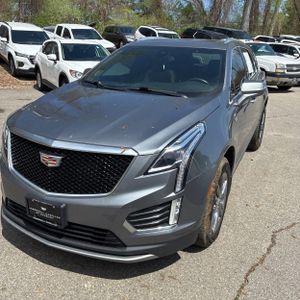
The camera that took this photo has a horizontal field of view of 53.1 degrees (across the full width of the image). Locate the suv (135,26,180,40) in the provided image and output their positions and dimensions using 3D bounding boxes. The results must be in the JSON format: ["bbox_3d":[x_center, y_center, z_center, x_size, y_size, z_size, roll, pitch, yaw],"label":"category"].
[{"bbox_3d":[0.735,-5.628,16.355,1.860,1.700,4.600,-7,27,-26],"label":"suv"}]

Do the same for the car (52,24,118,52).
[{"bbox_3d":[-3.635,-5.269,14.988,1.850,1.760,5.100,-11,26,-35],"label":"car"}]

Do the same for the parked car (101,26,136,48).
[{"bbox_3d":[-2.058,-8.901,23.865,1.900,1.770,4.750,-11,25,-34],"label":"parked car"}]

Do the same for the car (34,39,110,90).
[{"bbox_3d":[-2.257,-2.611,9.477,1.840,1.680,4.500,-9,21,-31],"label":"car"}]

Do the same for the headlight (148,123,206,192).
[{"bbox_3d":[0.184,0.054,1.925,0.250,0.400,0.460,10,20,24],"label":"headlight"}]

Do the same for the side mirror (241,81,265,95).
[{"bbox_3d":[0.945,-0.567,2.750,0.210,0.130,0.130,10,20,24],"label":"side mirror"}]

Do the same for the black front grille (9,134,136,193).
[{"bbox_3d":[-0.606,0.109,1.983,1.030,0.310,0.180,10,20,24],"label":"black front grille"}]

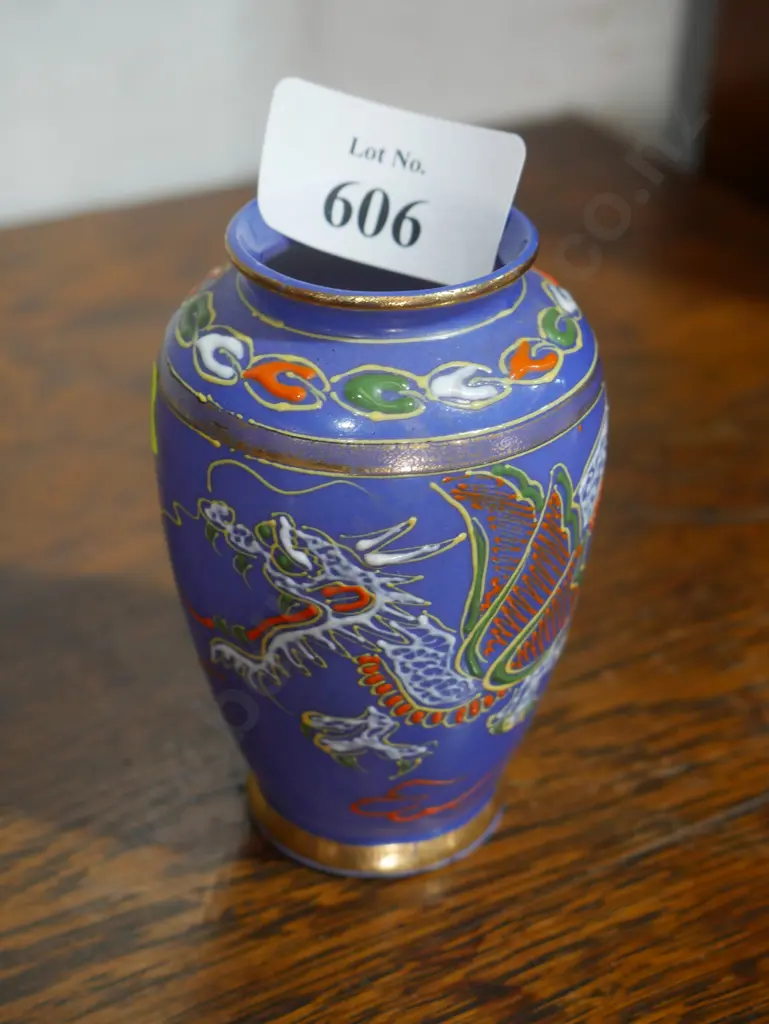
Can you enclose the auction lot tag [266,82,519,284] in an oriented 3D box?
[{"bbox_3d":[0.000,-0.059,0.310,0.046,0.029,0.004,16,28,3],"label":"auction lot tag"}]

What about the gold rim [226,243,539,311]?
[{"bbox_3d":[0.000,-0.050,0.314,0.056,0.004,0.056,0,31,0],"label":"gold rim"}]

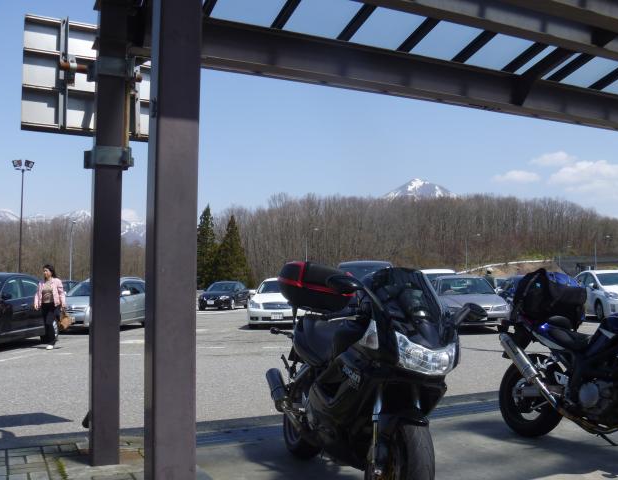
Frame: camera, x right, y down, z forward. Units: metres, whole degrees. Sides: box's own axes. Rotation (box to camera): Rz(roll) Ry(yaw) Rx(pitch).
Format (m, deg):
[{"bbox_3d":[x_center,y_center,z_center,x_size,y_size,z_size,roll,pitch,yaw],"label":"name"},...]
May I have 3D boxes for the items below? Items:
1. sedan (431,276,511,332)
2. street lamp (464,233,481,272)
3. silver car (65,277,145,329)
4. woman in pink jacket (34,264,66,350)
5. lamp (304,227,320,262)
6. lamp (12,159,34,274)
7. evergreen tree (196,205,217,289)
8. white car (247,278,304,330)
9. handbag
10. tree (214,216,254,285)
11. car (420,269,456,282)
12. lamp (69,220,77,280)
[{"bbox_3d":[4.420,1.818,18.723,1.710,1.470,4.500,0,-4,2],"label":"sedan"},{"bbox_3d":[29.520,3.677,116.697,2.200,10.000,0.350,-1,-4,17],"label":"street lamp"},{"bbox_3d":[-5.900,1.816,18.924,1.740,1.500,4.500,-1,-4,9],"label":"silver car"},{"bbox_3d":[-5.003,1.304,12.500,0.540,1.640,0.380,-1,-4,17],"label":"woman in pink jacket"},{"bbox_3d":[0.494,2.916,104.540,2.100,10.000,0.350,-2,-4,30],"label":"lamp"},{"bbox_3d":[-20.512,-0.789,46.139,1.500,10.100,0.600,1,-4,-21],"label":"lamp"},{"bbox_3d":[-12.809,1.160,82.088,3.600,10.800,3.600,0,-4,0],"label":"evergreen tree"},{"bbox_3d":[-0.800,1.931,20.770,1.800,1.490,4.800,0,-4,2],"label":"white car"},{"bbox_3d":[-4.685,1.530,12.450,0.160,0.410,0.280,-3,-4,37],"label":"handbag"},{"bbox_3d":[-9.638,1.759,82.050,5.000,9.600,5.000,0,-4,0],"label":"tree"},{"bbox_3d":[5.037,2.031,24.922,1.700,1.820,4.400,0,-4,2],"label":"car"},{"bbox_3d":[-34.188,2.207,93.221,0.350,10.000,2.100,2,-4,-30],"label":"lamp"}]

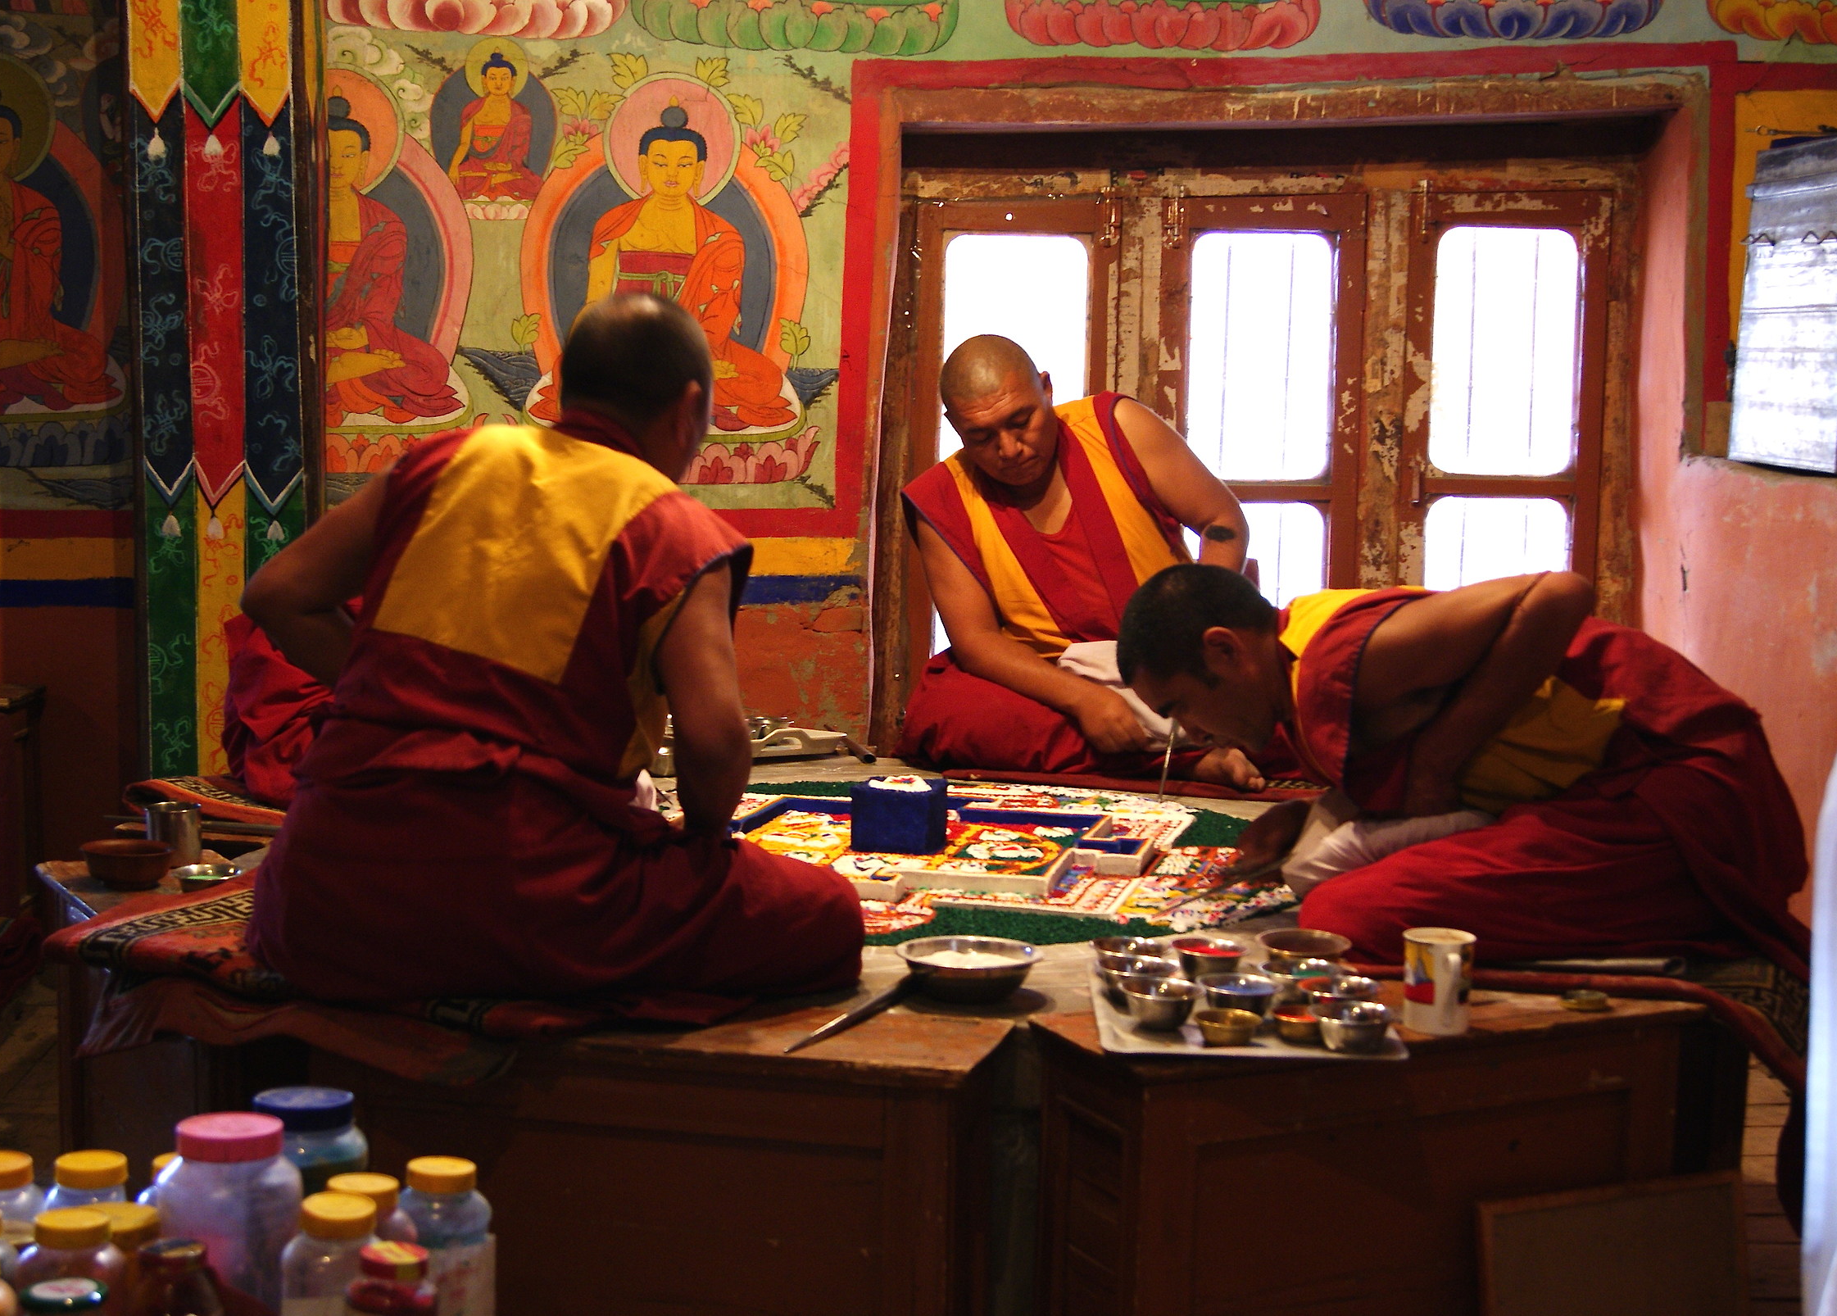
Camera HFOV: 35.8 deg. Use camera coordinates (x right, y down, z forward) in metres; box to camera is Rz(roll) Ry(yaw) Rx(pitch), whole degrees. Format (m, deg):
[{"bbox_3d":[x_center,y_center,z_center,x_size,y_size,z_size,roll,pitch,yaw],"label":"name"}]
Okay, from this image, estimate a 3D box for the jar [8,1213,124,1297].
[{"bbox_3d":[-0.720,0.555,2.429,0.094,0.155,0.094,0,7,0],"label":"jar"}]

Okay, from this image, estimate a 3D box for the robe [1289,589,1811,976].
[{"bbox_3d":[0.797,0.119,3.511,0.620,0.430,0.500,3,7,15],"label":"robe"}]

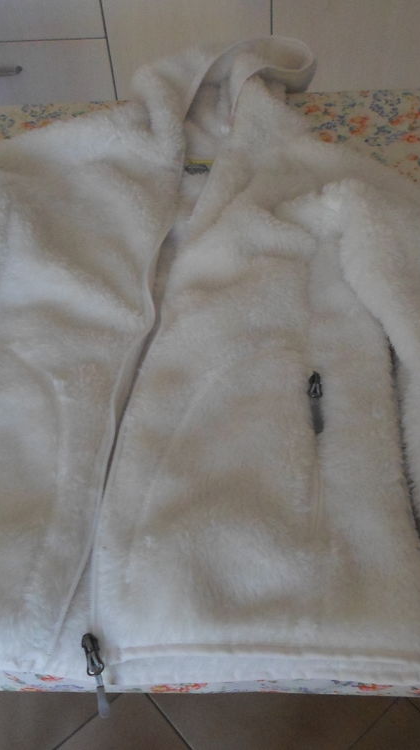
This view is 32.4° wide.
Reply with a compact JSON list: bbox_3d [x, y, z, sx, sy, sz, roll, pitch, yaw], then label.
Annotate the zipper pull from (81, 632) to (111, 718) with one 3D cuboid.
[{"bbox_3d":[-0.073,0.192,0.462,0.011,0.011,0.049,-13,65,-7],"label":"zipper pull"}]

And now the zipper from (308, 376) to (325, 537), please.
[{"bbox_3d":[0.081,0.054,0.550,0.012,0.011,0.143,1,49,7],"label":"zipper"}]

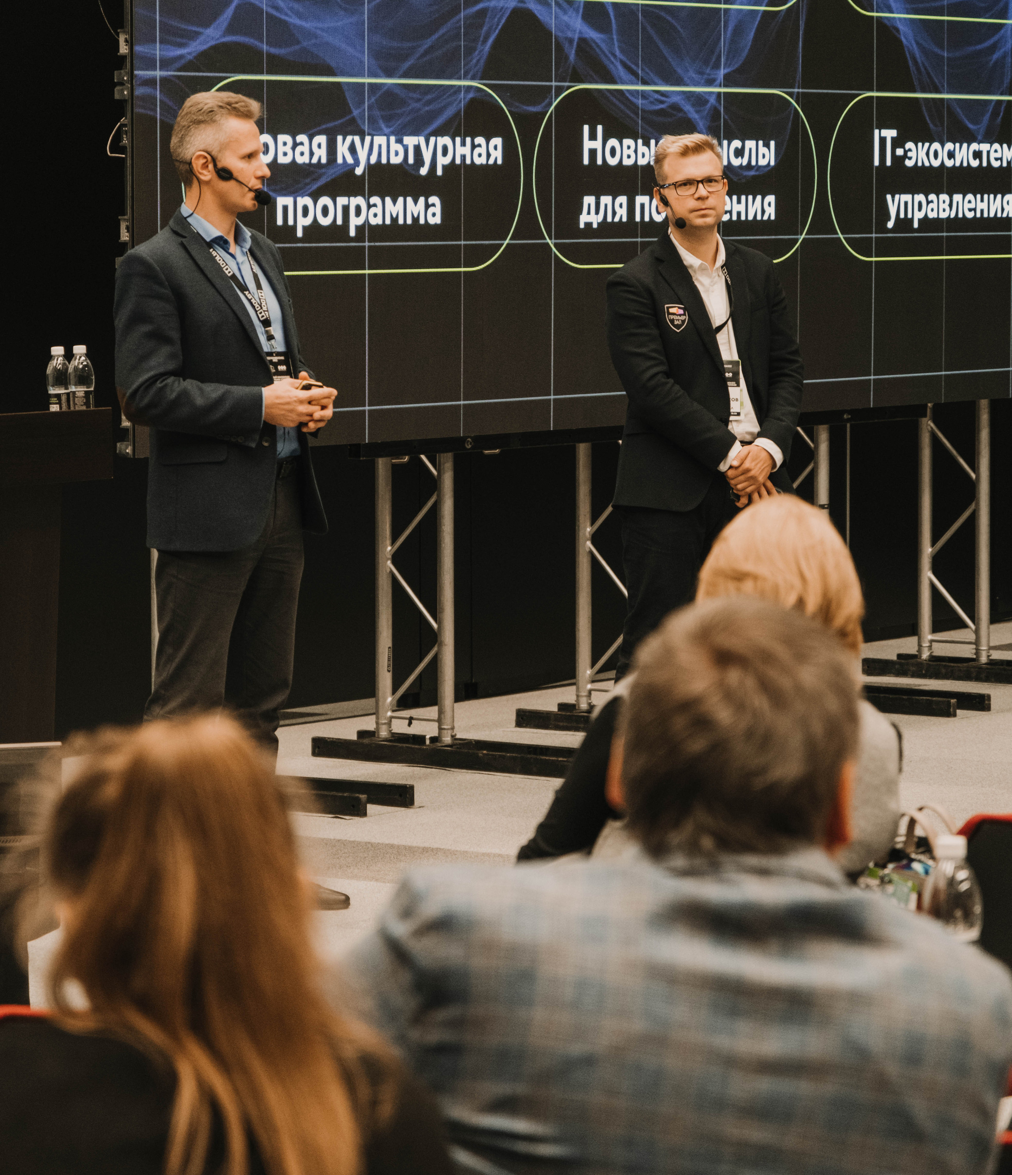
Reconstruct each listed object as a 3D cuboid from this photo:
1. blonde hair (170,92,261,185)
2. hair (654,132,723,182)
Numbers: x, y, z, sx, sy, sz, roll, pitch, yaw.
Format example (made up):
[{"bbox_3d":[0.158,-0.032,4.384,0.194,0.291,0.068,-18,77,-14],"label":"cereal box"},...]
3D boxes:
[{"bbox_3d":[-0.658,-1.019,9.380,0.208,0.212,0.165,1,6,7],"label":"blonde hair"},{"bbox_3d":[0.488,-1.141,11.120,0.180,0.175,0.200,-7,6,-22],"label":"hair"}]

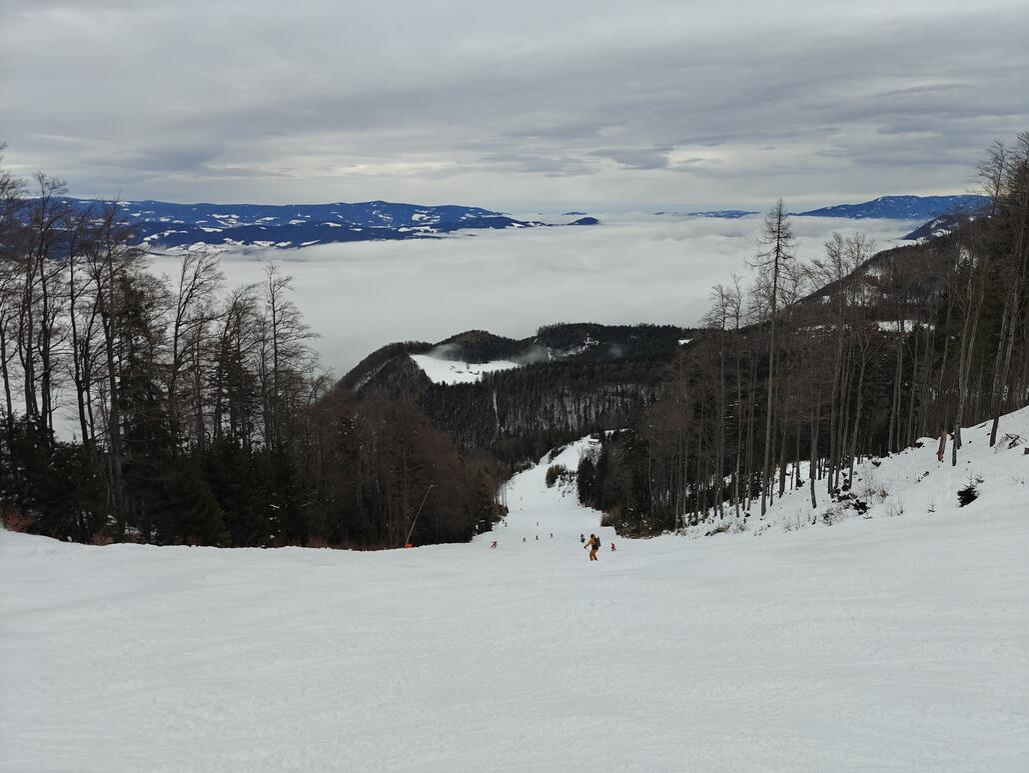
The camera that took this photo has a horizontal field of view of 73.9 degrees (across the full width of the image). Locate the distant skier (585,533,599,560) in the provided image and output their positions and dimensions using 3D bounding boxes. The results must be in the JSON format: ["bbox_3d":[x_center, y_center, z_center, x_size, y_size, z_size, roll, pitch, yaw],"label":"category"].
[{"bbox_3d":[4.484,9.237,39.200,0.830,1.700,0.700,9,17,32],"label":"distant skier"}]

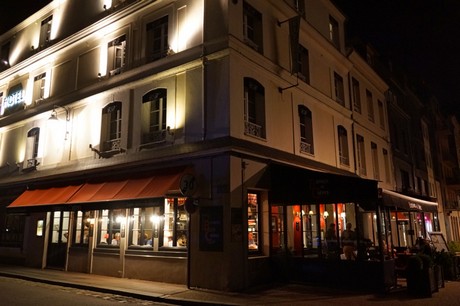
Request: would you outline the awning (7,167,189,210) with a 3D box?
[{"bbox_3d":[-5.167,1.321,11.905,9.000,0.930,0.900,-8,-14,33],"label":"awning"}]

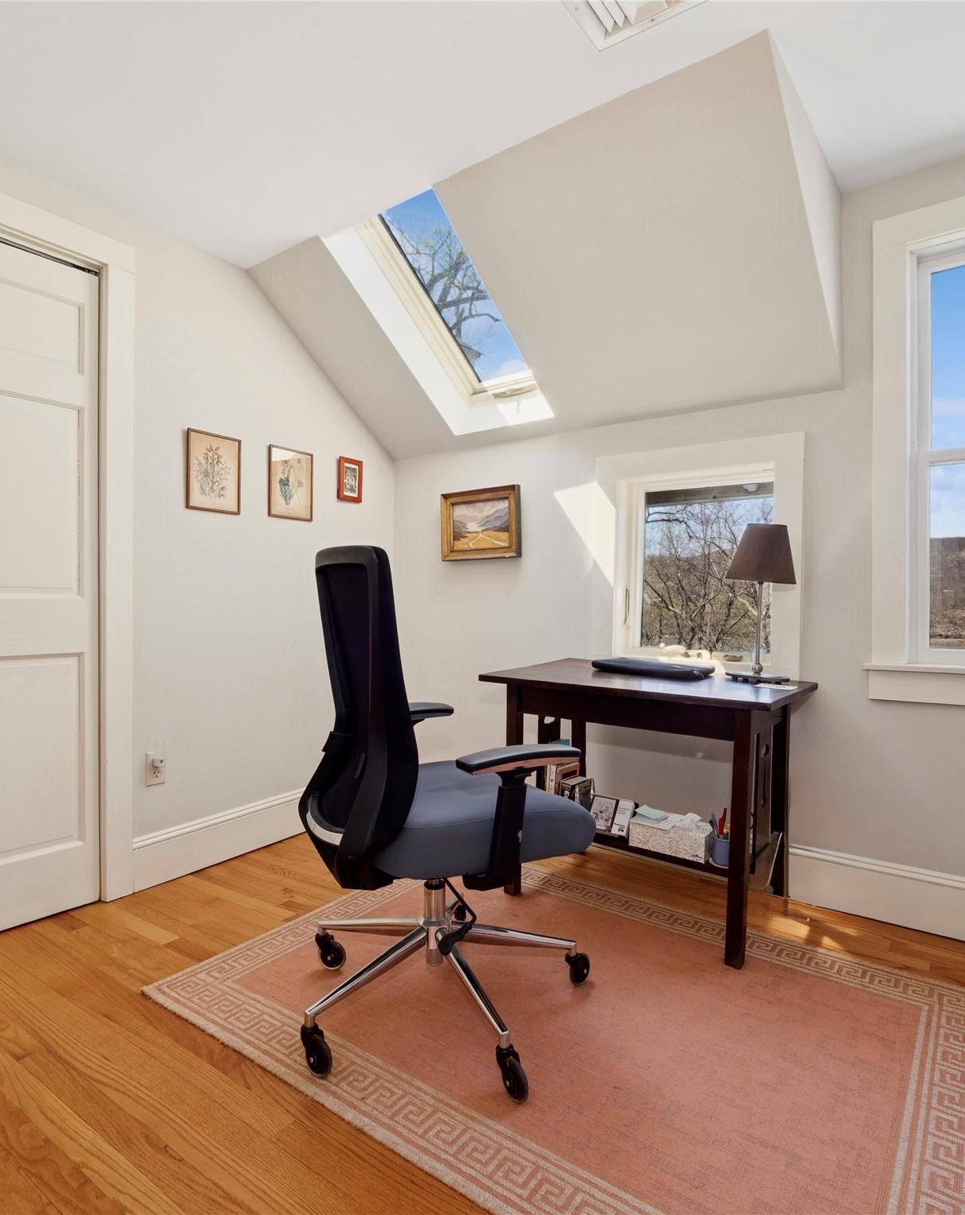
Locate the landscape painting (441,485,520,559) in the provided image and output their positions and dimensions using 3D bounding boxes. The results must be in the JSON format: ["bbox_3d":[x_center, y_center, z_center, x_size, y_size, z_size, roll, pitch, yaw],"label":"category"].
[{"bbox_3d":[-0.011,-0.371,2.962,0.419,0.315,0.037,0,0,36],"label":"landscape painting"}]

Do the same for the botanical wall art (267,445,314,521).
[{"bbox_3d":[-0.812,-0.519,2.780,0.018,0.293,0.227,0,0,36],"label":"botanical wall art"}]

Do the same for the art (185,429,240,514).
[{"bbox_3d":[-1.021,-0.511,2.495,0.018,0.295,0.223,0,0,36],"label":"art"}]

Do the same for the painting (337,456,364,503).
[{"bbox_3d":[-0.616,-0.590,3.047,0.017,0.197,0.148,0,0,36],"label":"painting"}]

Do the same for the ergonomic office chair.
[{"bbox_3d":[-0.088,0.420,1.669,0.729,1.118,0.729,0,0,-23],"label":"ergonomic office chair"}]

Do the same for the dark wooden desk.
[{"bbox_3d":[0.543,0.609,2.191,0.946,0.739,0.591,0,0,37],"label":"dark wooden desk"}]

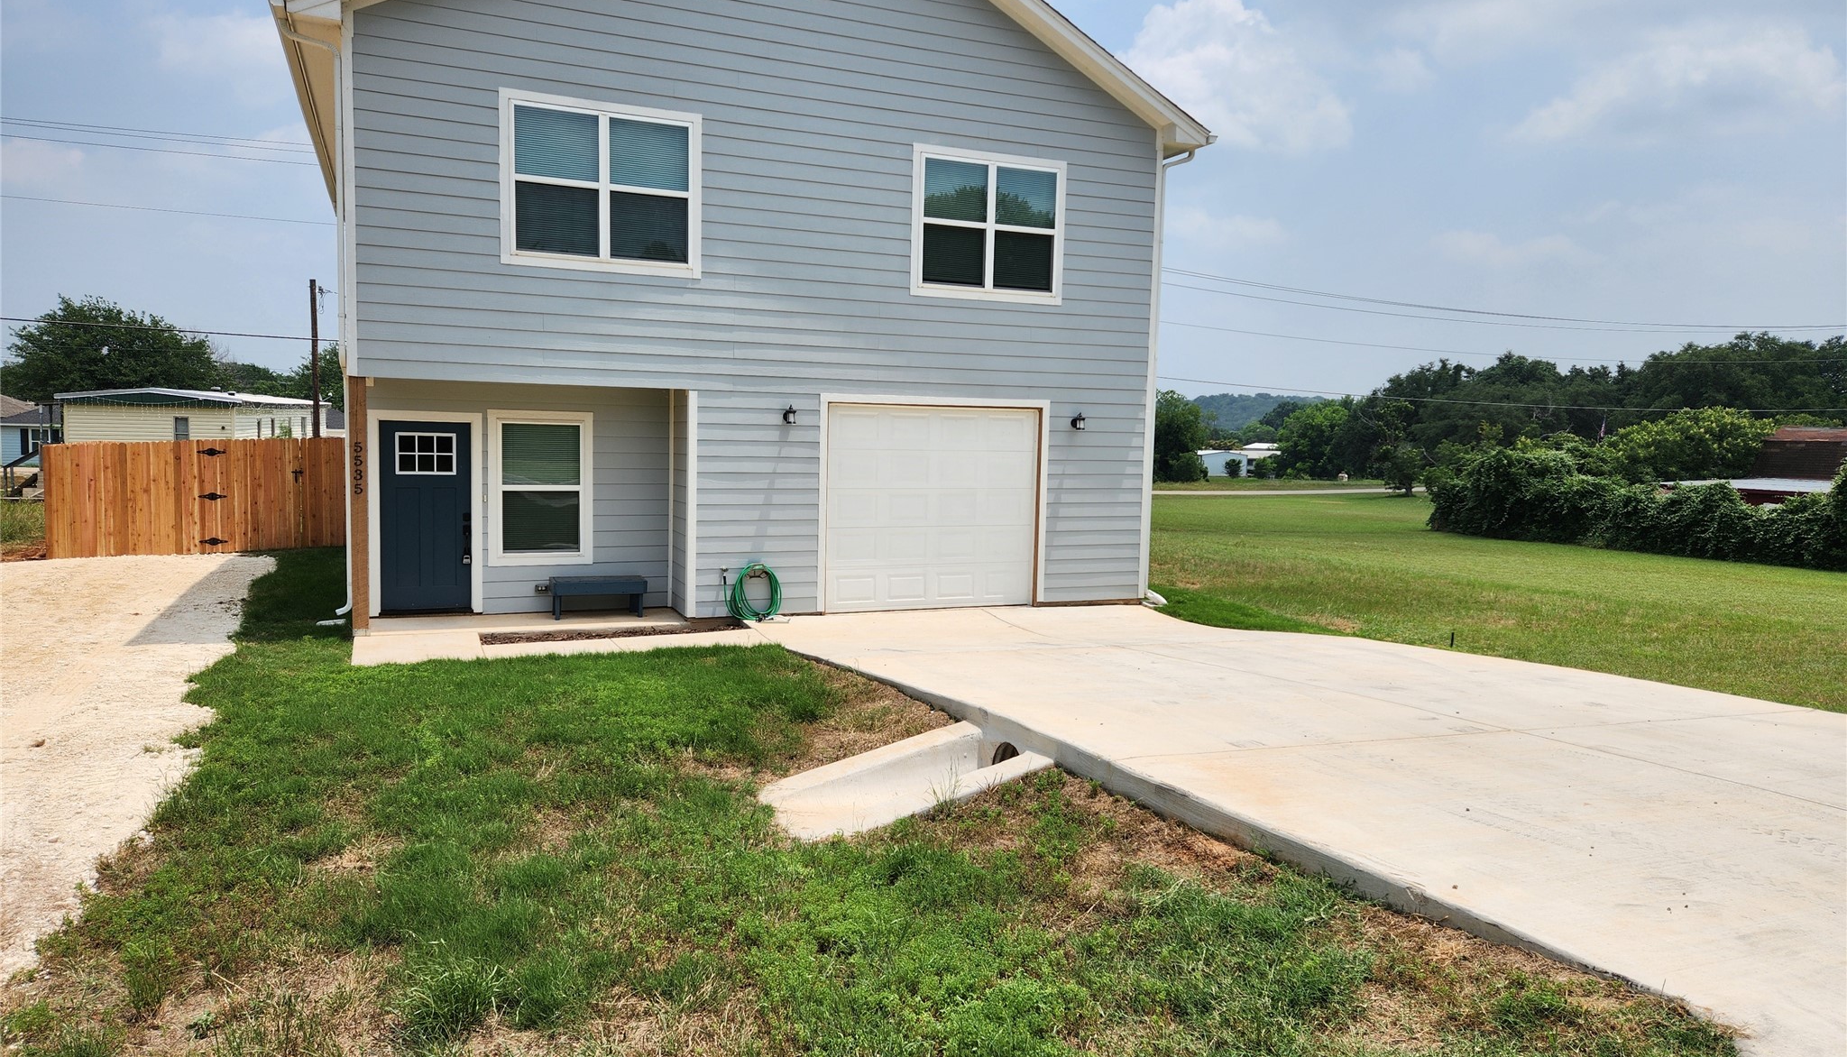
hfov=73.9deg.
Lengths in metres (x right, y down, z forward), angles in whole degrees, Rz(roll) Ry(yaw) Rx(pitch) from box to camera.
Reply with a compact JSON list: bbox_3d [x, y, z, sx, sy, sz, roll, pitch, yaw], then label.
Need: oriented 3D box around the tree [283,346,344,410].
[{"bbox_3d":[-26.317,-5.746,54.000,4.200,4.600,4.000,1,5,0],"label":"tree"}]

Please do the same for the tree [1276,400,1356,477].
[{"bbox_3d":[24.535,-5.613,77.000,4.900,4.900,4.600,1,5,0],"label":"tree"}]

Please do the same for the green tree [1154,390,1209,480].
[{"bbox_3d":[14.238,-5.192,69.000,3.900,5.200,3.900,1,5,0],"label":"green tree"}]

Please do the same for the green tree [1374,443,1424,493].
[{"bbox_3d":[22.858,-2.879,59.000,2.500,2.500,2.400,1,5,0],"label":"green tree"}]

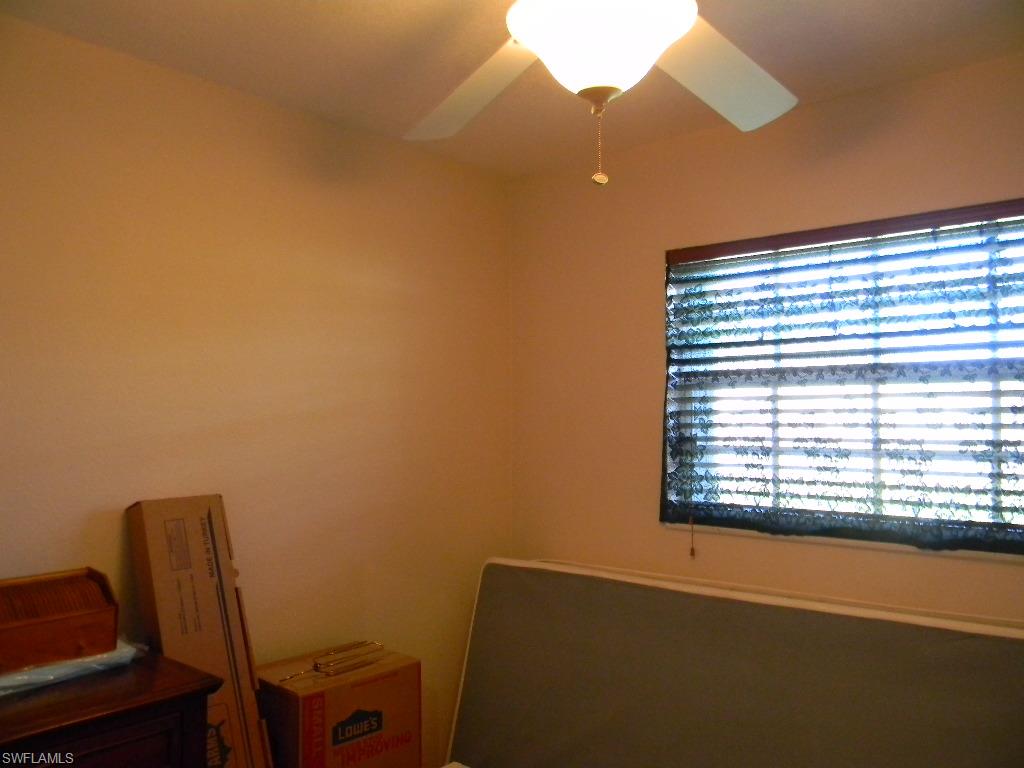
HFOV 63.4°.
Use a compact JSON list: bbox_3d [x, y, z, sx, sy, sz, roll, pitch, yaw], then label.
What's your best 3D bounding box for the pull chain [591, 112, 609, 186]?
[{"bbox_3d":[0.144,-0.386,1.360,0.026,0.121,0.025,-1,-2,6],"label":"pull chain"}]

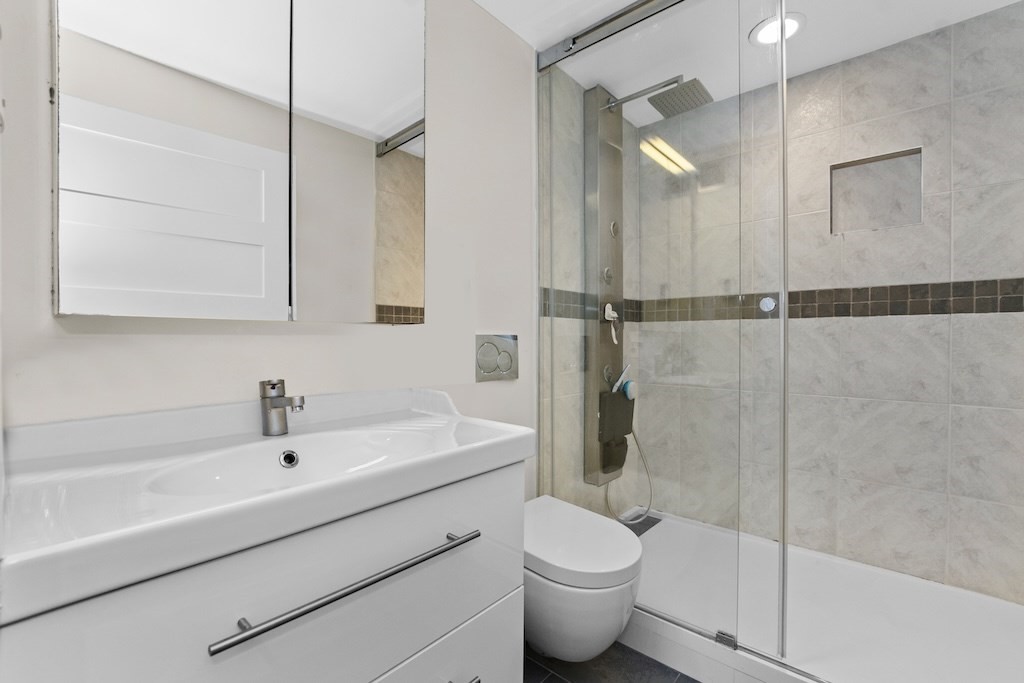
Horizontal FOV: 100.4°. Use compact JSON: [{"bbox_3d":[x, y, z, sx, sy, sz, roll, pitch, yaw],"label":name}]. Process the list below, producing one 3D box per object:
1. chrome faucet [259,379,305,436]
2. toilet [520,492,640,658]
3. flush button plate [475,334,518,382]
[{"bbox_3d":[-0.465,0.133,0.872,0.157,0.115,0.048,-9,-6,42],"label":"chrome faucet"},{"bbox_3d":[0.144,0.778,1.332,0.555,0.400,0.375,0,0,42],"label":"toilet"},{"bbox_3d":[-0.061,0.060,1.532,0.016,0.164,0.235,0,0,42],"label":"flush button plate"}]

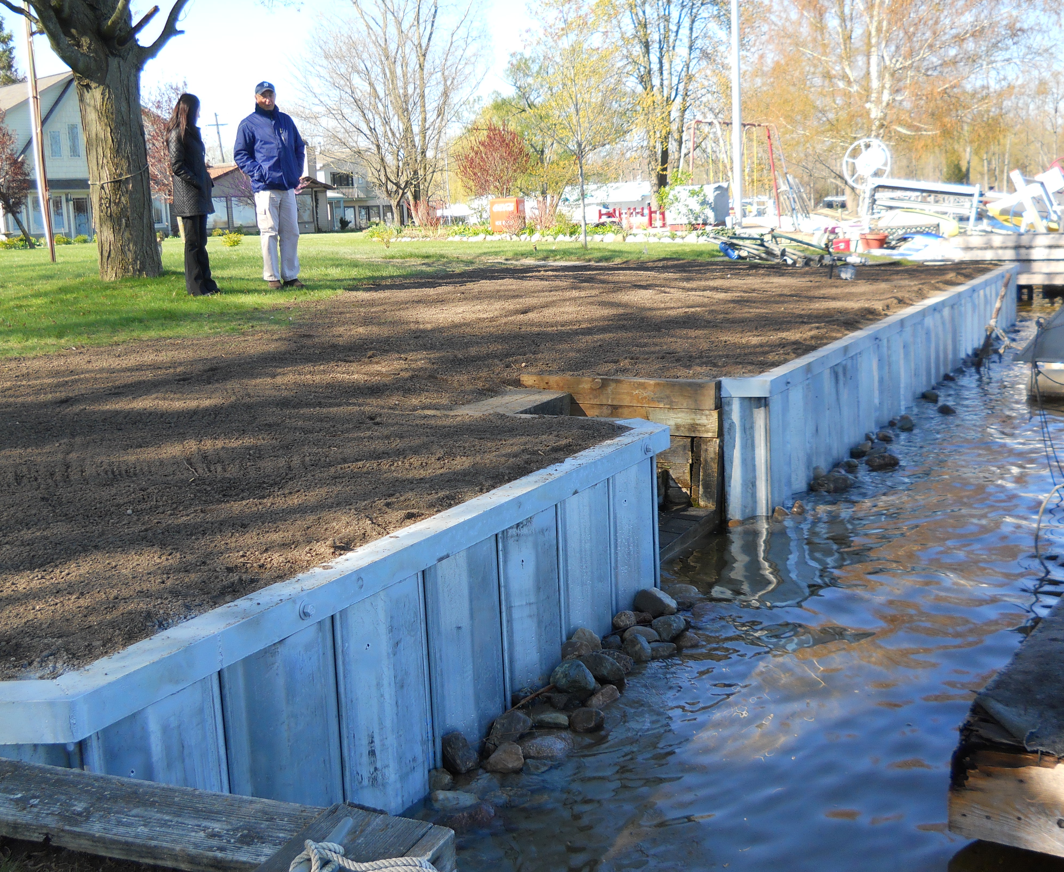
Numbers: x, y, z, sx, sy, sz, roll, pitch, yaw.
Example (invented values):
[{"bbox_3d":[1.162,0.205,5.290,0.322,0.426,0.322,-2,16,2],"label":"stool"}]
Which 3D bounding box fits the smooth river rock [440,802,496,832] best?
[{"bbox_3d":[-0.196,1.169,3.802,0.178,0.095,0.135,-3,10,-4],"label":"smooth river rock"}]

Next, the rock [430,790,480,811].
[{"bbox_3d":[-0.235,1.107,3.761,0.148,0.068,0.095,4,12,27],"label":"rock"}]

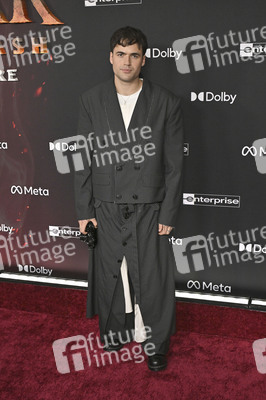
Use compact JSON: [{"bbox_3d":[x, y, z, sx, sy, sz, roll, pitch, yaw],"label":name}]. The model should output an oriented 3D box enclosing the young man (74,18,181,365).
[{"bbox_3d":[-0.022,0.021,2.465,0.570,1.800,0.430,2,14,10],"label":"young man"}]

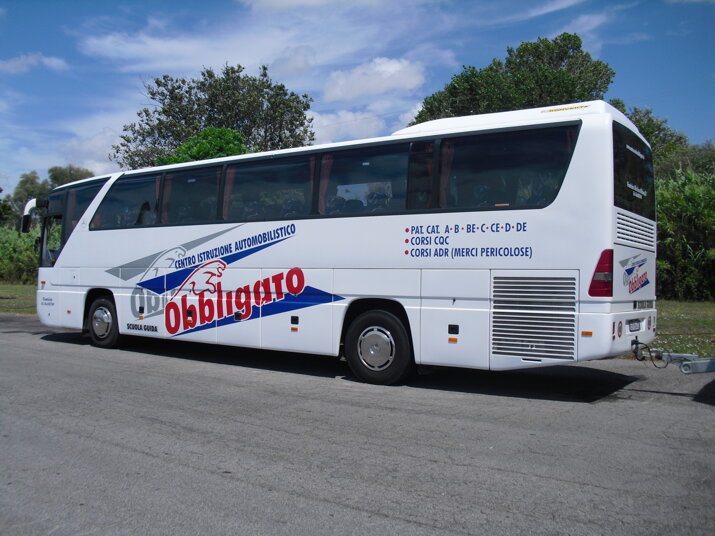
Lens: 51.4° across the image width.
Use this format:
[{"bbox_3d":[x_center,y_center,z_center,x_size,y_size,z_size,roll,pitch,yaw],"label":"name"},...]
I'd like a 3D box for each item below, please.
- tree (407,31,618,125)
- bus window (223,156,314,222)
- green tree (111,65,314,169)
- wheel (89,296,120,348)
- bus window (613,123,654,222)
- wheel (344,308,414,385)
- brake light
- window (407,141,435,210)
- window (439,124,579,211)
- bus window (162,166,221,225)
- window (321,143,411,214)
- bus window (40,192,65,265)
[{"bbox_3d":[5.919,-3.700,28.981,9.000,10.815,8.000,1,0,0],"label":"tree"},{"bbox_3d":[-1.387,-1.182,11.385,1.900,0.940,0.080,0,0,37],"label":"bus window"},{"bbox_3d":[-6.091,-3.398,30.982,8.600,10.007,7.800,1,0,0],"label":"green tree"},{"bbox_3d":[-4.636,1.043,13.972,1.030,1.030,0.310,0,0,37],"label":"wheel"},{"bbox_3d":[3.406,-1.187,9.188,0.140,1.000,2.050,0,0,37],"label":"bus window"},{"bbox_3d":[0.356,1.074,10.211,1.030,1.030,0.320,0,0,37],"label":"wheel"},{"bbox_3d":[2.727,0.049,8.297,0.270,0.540,0.200,0,0,37],"label":"brake light"},{"bbox_3d":[0.829,-1.193,9.715,0.410,0.930,0.080,0,0,37],"label":"window"},{"bbox_3d":[1.779,-1.172,8.999,1.830,0.960,0.080,0,0,37],"label":"window"},{"bbox_3d":[-2.777,-1.191,12.432,1.420,0.940,0.080,0,0,37],"label":"bus window"},{"bbox_3d":[0.066,-1.188,10.290,1.520,0.950,0.080,0,0,37],"label":"window"},{"bbox_3d":[-6.081,-0.797,14.955,0.850,1.550,0.100,0,0,37],"label":"bus window"}]

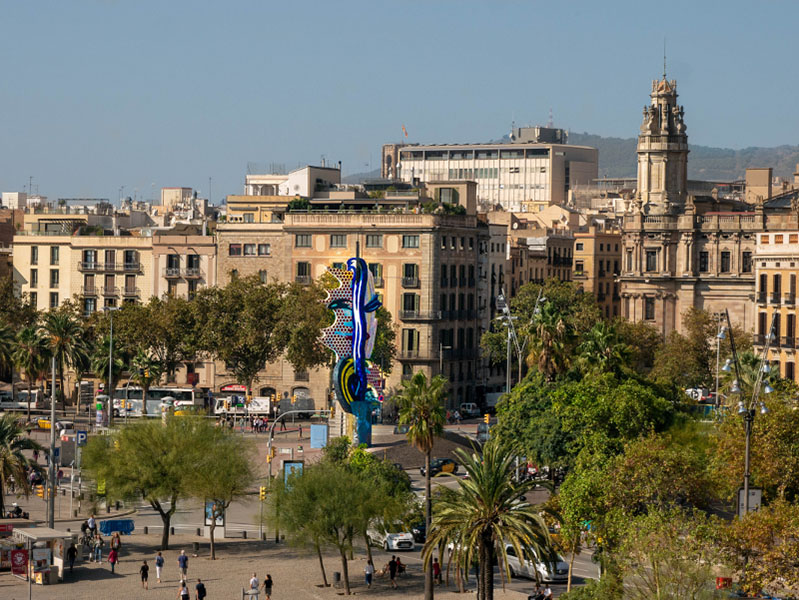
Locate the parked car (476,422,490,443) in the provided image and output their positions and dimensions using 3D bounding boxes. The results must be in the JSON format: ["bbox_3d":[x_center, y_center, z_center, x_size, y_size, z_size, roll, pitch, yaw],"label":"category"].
[{"bbox_3d":[10.035,14.906,307.307,1.850,1.700,4.400,1,0,14],"label":"parked car"}]

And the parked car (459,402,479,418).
[{"bbox_3d":[8.426,13.278,330.984,1.800,1.830,4.300,1,1,16],"label":"parked car"}]

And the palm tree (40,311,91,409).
[{"bbox_3d":[-38.317,7.480,317.896,5.500,12.100,5.500,1,1,0],"label":"palm tree"}]

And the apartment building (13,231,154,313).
[{"bbox_3d":[-39.217,2.508,372.186,20.400,23.000,15.000,1,0,18],"label":"apartment building"}]

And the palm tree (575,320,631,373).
[{"bbox_3d":[19.384,8.749,261.967,4.800,13.300,4.800,1,0,0],"label":"palm tree"}]

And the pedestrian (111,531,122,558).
[{"bbox_3d":[-16.717,14.574,163.549,0.520,1.660,0.400,1,0,6],"label":"pedestrian"}]

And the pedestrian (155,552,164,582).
[{"bbox_3d":[-13.136,14.654,151.838,0.500,1.650,0.420,1,0,-11],"label":"pedestrian"}]

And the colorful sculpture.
[{"bbox_3d":[-4.847,5.320,276.836,5.800,19.100,4.000,1,1,-21],"label":"colorful sculpture"}]

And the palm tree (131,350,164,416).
[{"bbox_3d":[-28.751,9.712,314.931,3.700,8.100,3.700,1,1,0],"label":"palm tree"}]

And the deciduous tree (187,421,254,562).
[{"bbox_3d":[-11.331,12.184,175.426,4.600,8.600,4.600,1,1,0],"label":"deciduous tree"}]

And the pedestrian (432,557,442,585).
[{"bbox_3d":[2.091,14.952,153.426,0.500,1.600,0.400,1,0,0],"label":"pedestrian"}]

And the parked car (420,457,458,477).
[{"bbox_3d":[3.454,14.508,238.496,1.800,1.550,4.400,1,0,27],"label":"parked car"}]

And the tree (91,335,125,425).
[{"bbox_3d":[-33.751,9.239,320.975,3.800,10.200,3.800,1,0,0],"label":"tree"}]

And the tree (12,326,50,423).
[{"bbox_3d":[-42.682,8.705,321.973,4.200,11.000,4.200,1,0,0],"label":"tree"}]

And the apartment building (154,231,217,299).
[{"bbox_3d":[-26.422,2.933,379.940,9.500,24.200,13.000,1,0,24],"label":"apartment building"}]

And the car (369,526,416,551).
[{"bbox_3d":[-0.567,15.716,185.486,1.800,1.600,4.300,1,1,-19],"label":"car"}]

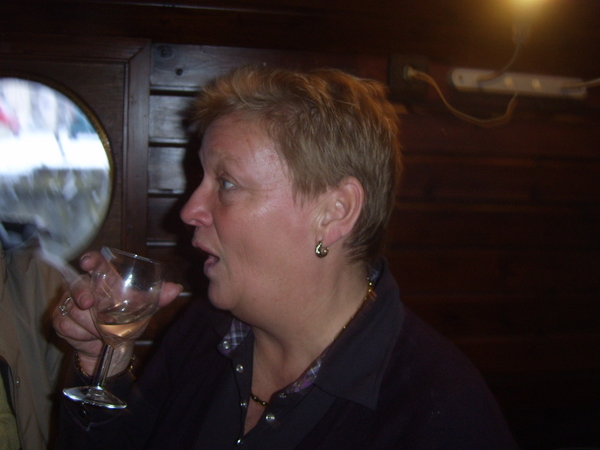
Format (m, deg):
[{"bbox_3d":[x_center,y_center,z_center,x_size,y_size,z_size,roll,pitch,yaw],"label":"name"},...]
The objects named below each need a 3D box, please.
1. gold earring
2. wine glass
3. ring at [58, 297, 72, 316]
[{"bbox_3d":[0.020,0.023,0.612,0.006,0.017,0.015,-3,-6,40],"label":"gold earring"},{"bbox_3d":[-0.183,0.102,0.655,0.070,0.144,0.070,14,-8,0],"label":"wine glass"},{"bbox_3d":[-0.233,0.082,0.660,0.007,0.021,0.021,19,0,24],"label":"ring"}]

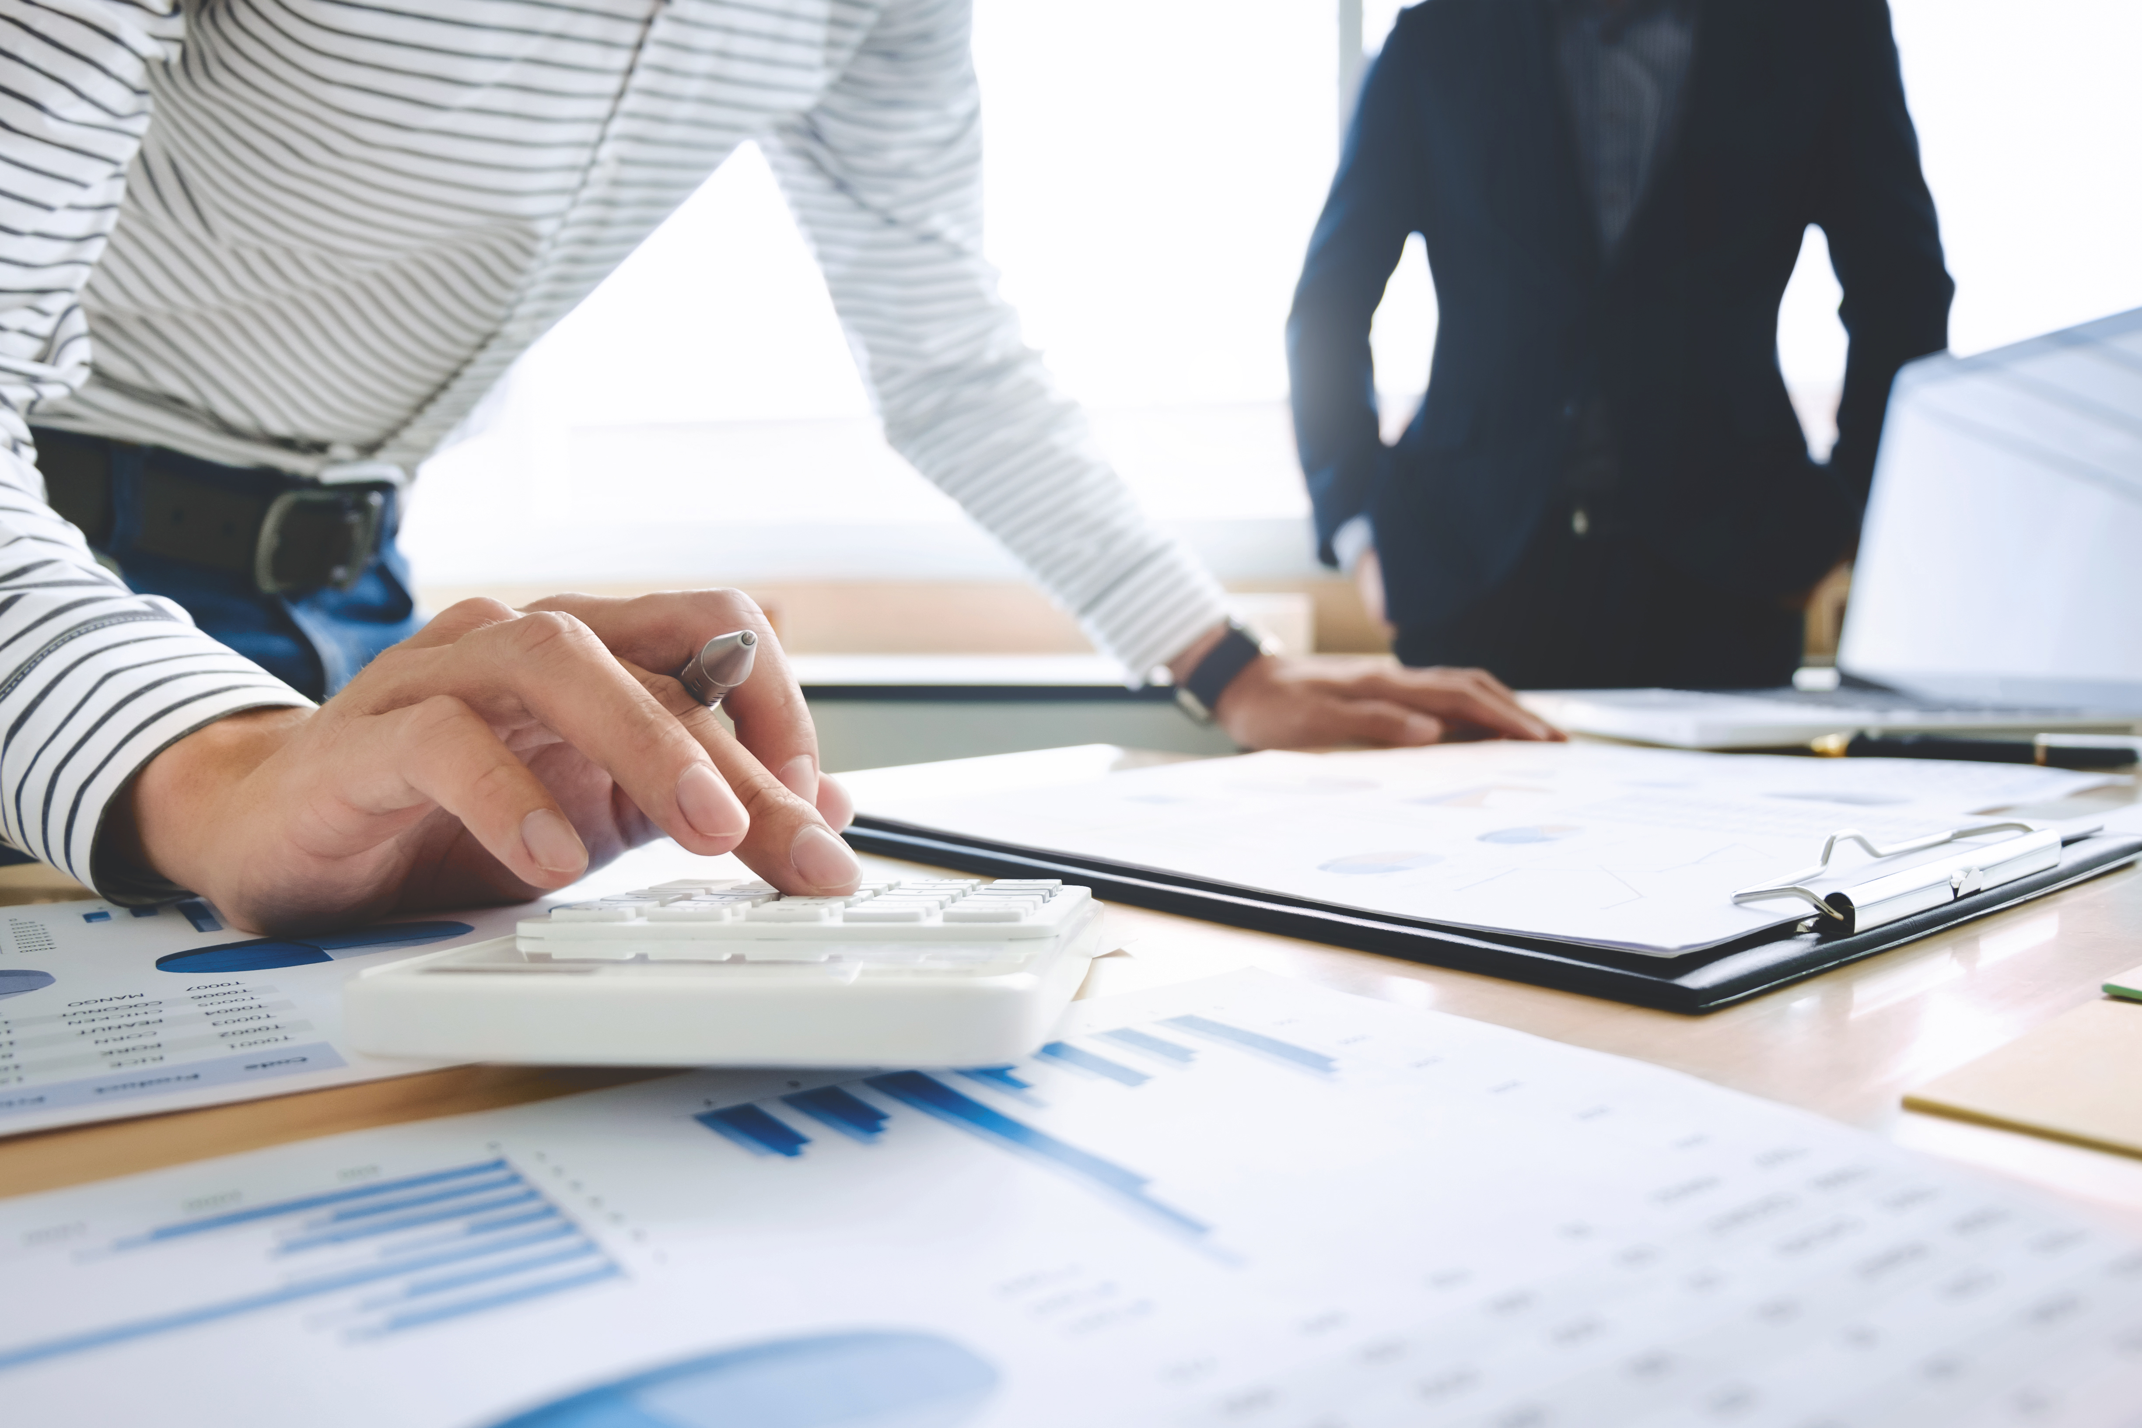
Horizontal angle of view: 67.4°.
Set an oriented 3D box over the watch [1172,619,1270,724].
[{"bbox_3d":[0.077,-0.022,0.835,0.038,0.052,0.060,38,3,-15],"label":"watch"}]

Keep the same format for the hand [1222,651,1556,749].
[{"bbox_3d":[0.167,-0.011,0.853,0.178,0.054,0.092,-1,4,-14],"label":"hand"}]

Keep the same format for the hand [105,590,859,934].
[{"bbox_3d":[-0.138,0.009,0.380,0.168,0.080,0.098,1,4,10],"label":"hand"}]

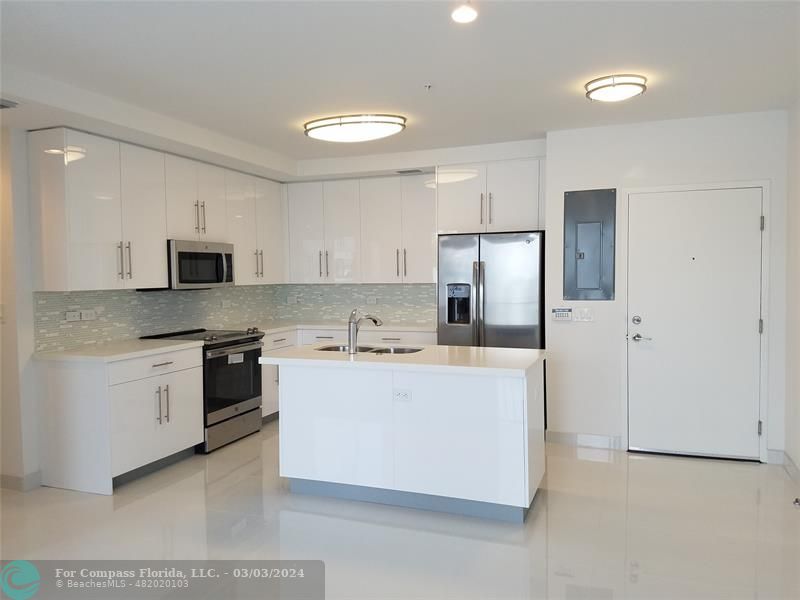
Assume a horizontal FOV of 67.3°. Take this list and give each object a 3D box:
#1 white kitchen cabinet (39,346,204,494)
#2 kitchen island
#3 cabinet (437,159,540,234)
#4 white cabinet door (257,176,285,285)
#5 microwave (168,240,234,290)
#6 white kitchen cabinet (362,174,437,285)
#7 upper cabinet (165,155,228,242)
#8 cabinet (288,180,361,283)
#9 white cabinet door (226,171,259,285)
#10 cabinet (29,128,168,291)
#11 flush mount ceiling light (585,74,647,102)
[{"bbox_3d":[-2.020,0.822,4.452,0.633,0.879,0.933,0,2,21],"label":"white kitchen cabinet"},{"bbox_3d":[0.050,0.801,3.965,1.684,0.902,0.877,0,2,21],"label":"kitchen island"},{"bbox_3d":[0.891,-0.930,5.681,0.932,0.624,0.615,0,2,21],"label":"cabinet"},{"bbox_3d":[-1.361,-0.699,6.217,0.030,1.075,0.469,0,3,21],"label":"white cabinet door"},{"bbox_3d":[-1.838,-0.298,5.215,0.422,0.397,0.758,0,2,21],"label":"microwave"},{"bbox_3d":[0.078,-0.710,6.162,0.911,1.077,0.330,0,2,21],"label":"white kitchen cabinet"},{"bbox_3d":[-1.885,-0.843,5.207,0.340,0.687,0.768,0,2,21],"label":"upper cabinet"},{"bbox_3d":[-0.730,-0.709,6.402,0.834,1.073,0.340,0,2,21],"label":"cabinet"},{"bbox_3d":[-1.528,-0.678,5.768,0.030,1.075,0.490,0,3,21],"label":"white cabinet door"},{"bbox_3d":[-2.181,-0.614,4.443,0.328,1.077,0.925,0,2,21],"label":"cabinet"},{"bbox_3d":[1.317,-1.284,3.668,0.352,0.080,0.352,0,2,21],"label":"flush mount ceiling light"}]

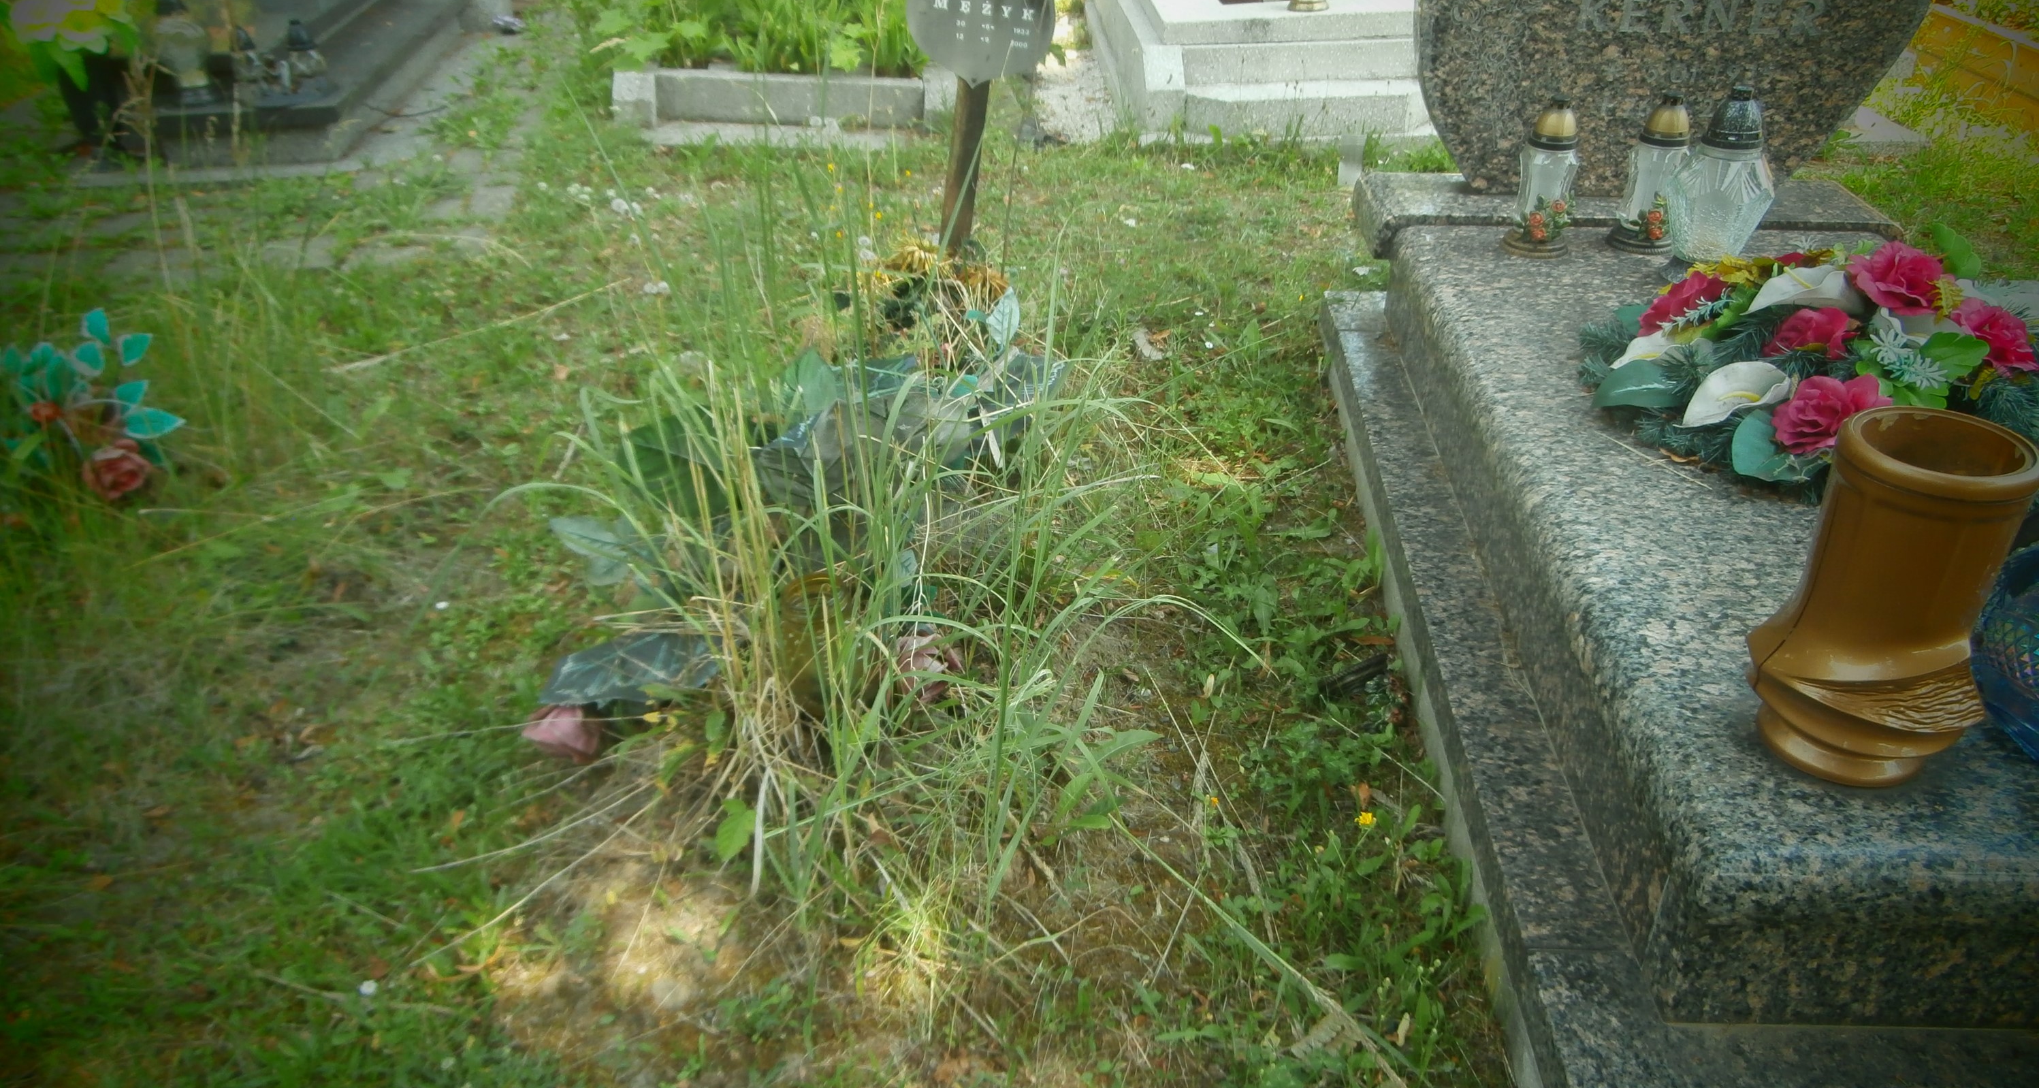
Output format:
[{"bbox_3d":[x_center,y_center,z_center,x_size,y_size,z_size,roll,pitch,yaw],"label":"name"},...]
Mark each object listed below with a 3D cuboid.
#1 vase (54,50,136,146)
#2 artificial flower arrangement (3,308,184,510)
[{"bbox_3d":[-2.651,-1.262,4.009,0.180,0.240,0.180,-1,34,0],"label":"vase"},{"bbox_3d":[-1.593,-0.227,2.441,0.290,0.300,0.250,-23,40,-29],"label":"artificial flower arrangement"}]

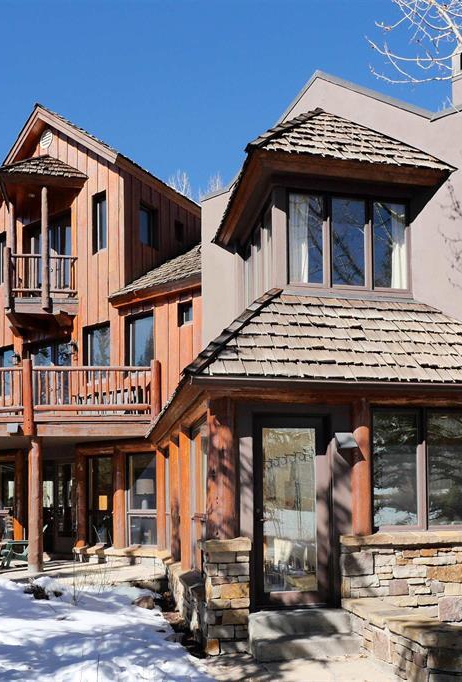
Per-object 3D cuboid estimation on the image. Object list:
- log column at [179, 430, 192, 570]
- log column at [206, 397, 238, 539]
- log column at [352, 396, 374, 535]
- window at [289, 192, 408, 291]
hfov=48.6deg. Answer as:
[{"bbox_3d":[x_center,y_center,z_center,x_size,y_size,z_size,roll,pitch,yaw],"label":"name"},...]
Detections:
[{"bbox_3d":[-0.626,2.322,7.450,0.230,2.040,0.230,0,-3,-12],"label":"log column"},{"bbox_3d":[-0.103,1.347,5.450,0.310,1.510,0.310,0,-3,-12],"label":"log column"},{"bbox_3d":[1.475,1.419,5.740,0.240,1.540,0.240,0,-3,-12],"label":"log column"},{"bbox_3d":[1.602,-1.343,6.980,1.780,1.260,0.150,0,-3,-12],"label":"window"}]

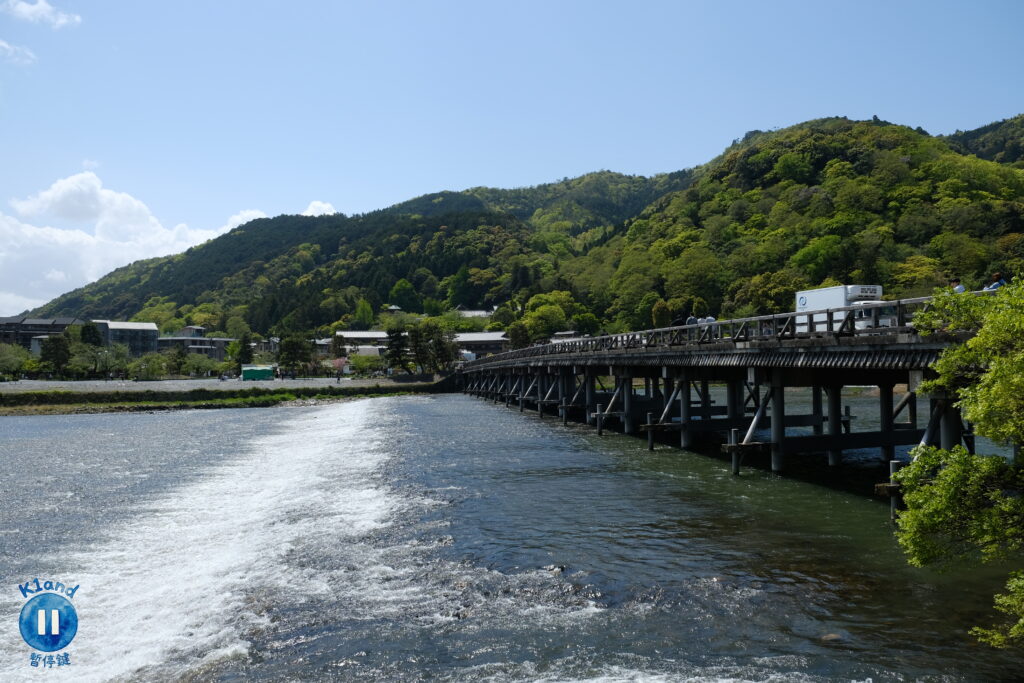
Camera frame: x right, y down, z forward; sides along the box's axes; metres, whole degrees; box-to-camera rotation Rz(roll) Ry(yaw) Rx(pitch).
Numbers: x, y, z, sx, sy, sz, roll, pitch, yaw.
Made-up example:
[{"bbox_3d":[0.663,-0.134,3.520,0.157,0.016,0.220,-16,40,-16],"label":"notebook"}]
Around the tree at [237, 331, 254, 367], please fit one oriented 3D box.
[{"bbox_3d":[-57.319,3.215,165.001,3.870,10.310,3.870,0,-2,0],"label":"tree"}]

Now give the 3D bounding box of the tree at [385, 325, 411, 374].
[{"bbox_3d":[-22.509,1.622,151.000,5.200,9.930,5.200,0,-2,0],"label":"tree"}]

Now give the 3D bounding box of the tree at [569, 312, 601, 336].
[{"bbox_3d":[25.895,-3.815,270.357,10.550,12.810,10.550,0,-2,0],"label":"tree"}]

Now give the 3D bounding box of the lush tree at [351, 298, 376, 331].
[{"bbox_3d":[-59.934,-10.292,310.000,9.800,14.130,9.500,0,-2,0],"label":"lush tree"}]

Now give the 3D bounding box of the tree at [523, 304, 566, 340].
[{"bbox_3d":[11.213,-5.520,265.000,14.500,14.490,13.500,0,-2,0],"label":"tree"}]

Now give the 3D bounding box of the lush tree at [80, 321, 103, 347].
[{"bbox_3d":[-101.455,2.282,185.053,5.300,13.740,5.300,0,-2,0],"label":"lush tree"}]

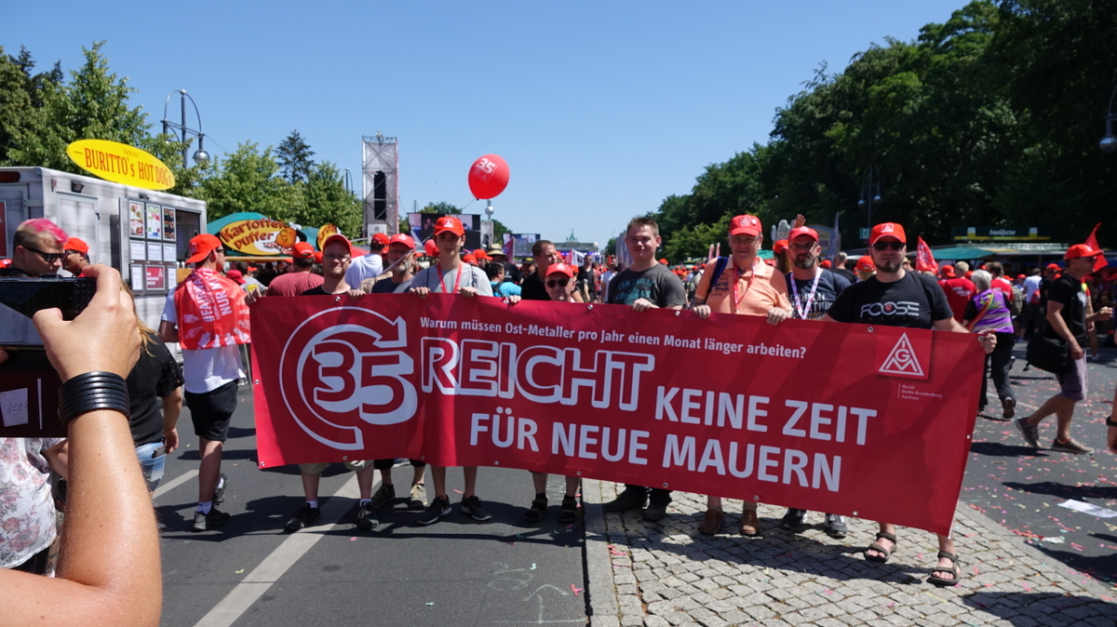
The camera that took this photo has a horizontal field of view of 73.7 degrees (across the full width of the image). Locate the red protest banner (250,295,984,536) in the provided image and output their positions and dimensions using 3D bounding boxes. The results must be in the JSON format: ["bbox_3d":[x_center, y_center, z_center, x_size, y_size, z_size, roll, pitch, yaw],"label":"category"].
[{"bbox_3d":[0.150,0.493,4.200,3.950,1.070,0.420,1,4,12],"label":"red protest banner"}]

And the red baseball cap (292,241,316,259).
[{"bbox_3d":[-2.127,-0.521,6.220,0.180,0.150,0.260,-2,4,-34],"label":"red baseball cap"}]

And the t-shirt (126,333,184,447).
[{"bbox_3d":[-1.973,0.321,3.450,0.560,0.620,0.360,-1,3,-15],"label":"t-shirt"}]

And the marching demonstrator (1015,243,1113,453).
[{"bbox_3d":[4.484,0.307,6.600,0.800,1.820,0.580,3,4,40],"label":"marching demonstrator"}]

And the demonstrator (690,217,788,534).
[{"bbox_3d":[1.029,0.347,4.210,0.600,1.830,0.460,2,4,16],"label":"demonstrator"}]

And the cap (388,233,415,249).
[{"bbox_3d":[-1.018,-0.462,4.831,0.180,0.130,0.260,1,4,6],"label":"cap"}]

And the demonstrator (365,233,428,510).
[{"bbox_3d":[-1.102,0.386,5.080,0.520,1.840,0.480,0,3,-3],"label":"demonstrator"}]

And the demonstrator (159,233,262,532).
[{"bbox_3d":[-2.263,0.406,4.820,0.620,1.830,0.550,2,4,25],"label":"demonstrator"}]

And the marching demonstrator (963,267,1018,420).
[{"bbox_3d":[4.742,0.307,8.184,0.520,1.600,0.580,1,4,12],"label":"marching demonstrator"}]

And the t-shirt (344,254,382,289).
[{"bbox_3d":[-1.815,-0.200,6.800,0.520,0.700,0.360,2,4,30],"label":"t-shirt"}]

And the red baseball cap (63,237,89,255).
[{"bbox_3d":[-3.964,-0.551,6.080,0.260,0.130,0.180,-1,4,-28],"label":"red baseball cap"}]

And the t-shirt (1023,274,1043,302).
[{"bbox_3d":[10.695,-0.577,16.791,0.460,0.640,0.300,2,4,23],"label":"t-shirt"}]

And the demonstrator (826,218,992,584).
[{"bbox_3d":[1.774,0.412,3.770,0.880,1.740,0.560,1,4,23],"label":"demonstrator"}]

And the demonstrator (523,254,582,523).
[{"bbox_3d":[-0.033,0.495,4.840,0.500,1.650,0.480,0,3,3],"label":"demonstrator"}]

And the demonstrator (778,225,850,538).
[{"bbox_3d":[1.466,0.386,4.303,0.520,1.790,0.400,2,4,16],"label":"demonstrator"}]

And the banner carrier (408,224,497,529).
[{"bbox_3d":[-0.661,0.330,4.581,0.570,1.870,0.450,0,4,-3],"label":"banner carrier"}]

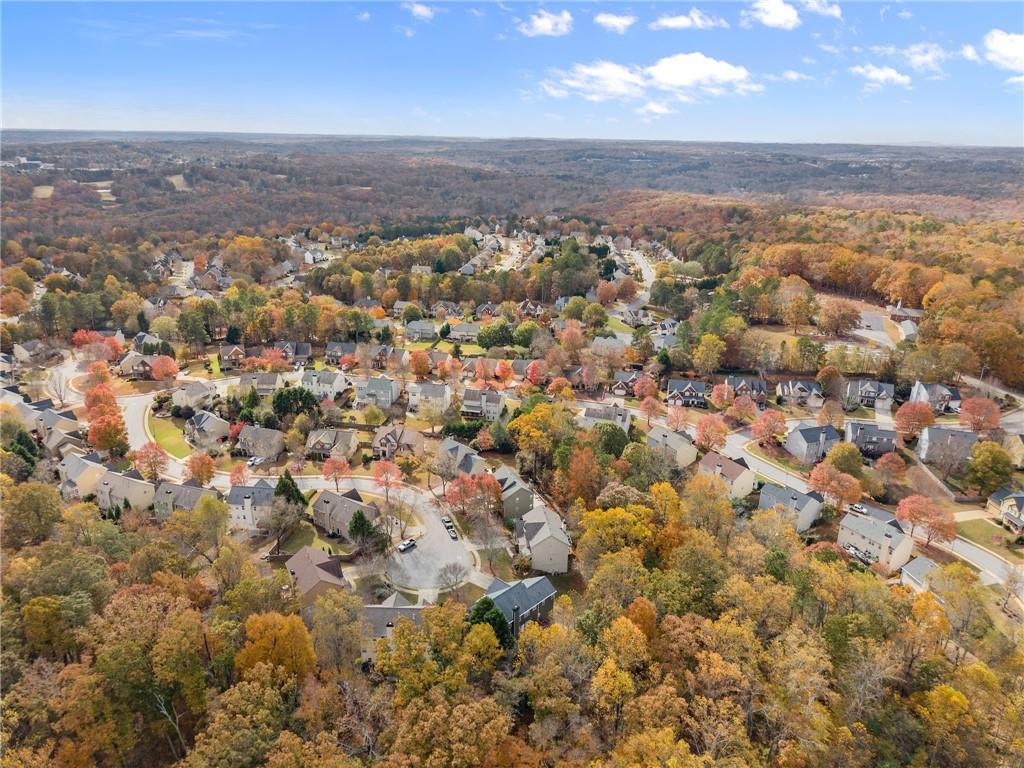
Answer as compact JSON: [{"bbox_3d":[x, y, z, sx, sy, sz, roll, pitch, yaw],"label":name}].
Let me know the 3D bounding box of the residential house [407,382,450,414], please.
[{"bbox_3d":[-34.810,5.120,298.480,15.200,11.300,10.000,3,19,5],"label":"residential house"}]

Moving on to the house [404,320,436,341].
[{"bbox_3d":[-50.080,-30.180,394.140,14.700,8.290,10.820,3,19,6],"label":"house"}]

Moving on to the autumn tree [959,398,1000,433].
[{"bbox_3d":[180.300,12.000,274.200,12.900,13.600,12.900,14,23,33],"label":"autumn tree"}]

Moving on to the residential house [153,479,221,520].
[{"bbox_3d":[-95.529,34.892,210.544,16.500,9.700,11.000,6,20,14],"label":"residential house"}]

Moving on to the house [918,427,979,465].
[{"bbox_3d":[164.850,21.850,269.460,15.300,10.300,11.350,6,20,14],"label":"house"}]

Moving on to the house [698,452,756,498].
[{"bbox_3d":[68.220,27.990,224.050,10.600,9.300,14.100,-10,22,-28],"label":"house"}]

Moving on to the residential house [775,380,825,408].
[{"bbox_3d":[126.669,3.681,311.105,15.800,9.300,11.500,3,19,6],"label":"residential house"}]

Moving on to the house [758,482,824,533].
[{"bbox_3d":[80.460,34.570,206.120,11.000,9.100,14.200,-12,23,-32],"label":"house"}]

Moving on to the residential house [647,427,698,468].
[{"bbox_3d":[59.070,22.410,262.580,10.800,10.300,15.300,-14,24,-36],"label":"residential house"}]

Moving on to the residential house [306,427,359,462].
[{"bbox_3d":[-64.980,21.780,257.870,15.800,9.500,11.470,3,19,5],"label":"residential house"}]

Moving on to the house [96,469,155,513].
[{"bbox_3d":[-119.710,33.470,221.470,13.600,10.800,10.300,9,21,22],"label":"house"}]

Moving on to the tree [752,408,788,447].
[{"bbox_3d":[100.870,17.040,275.850,12.400,12.000,12.400,1,19,0],"label":"tree"}]

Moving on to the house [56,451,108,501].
[{"bbox_3d":[-133.820,27.860,221.920,13.450,9.430,11.730,16,25,37],"label":"house"}]

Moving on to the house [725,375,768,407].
[{"bbox_3d":[104.940,2.030,317.000,16.500,9.500,10.500,5,20,12],"label":"house"}]

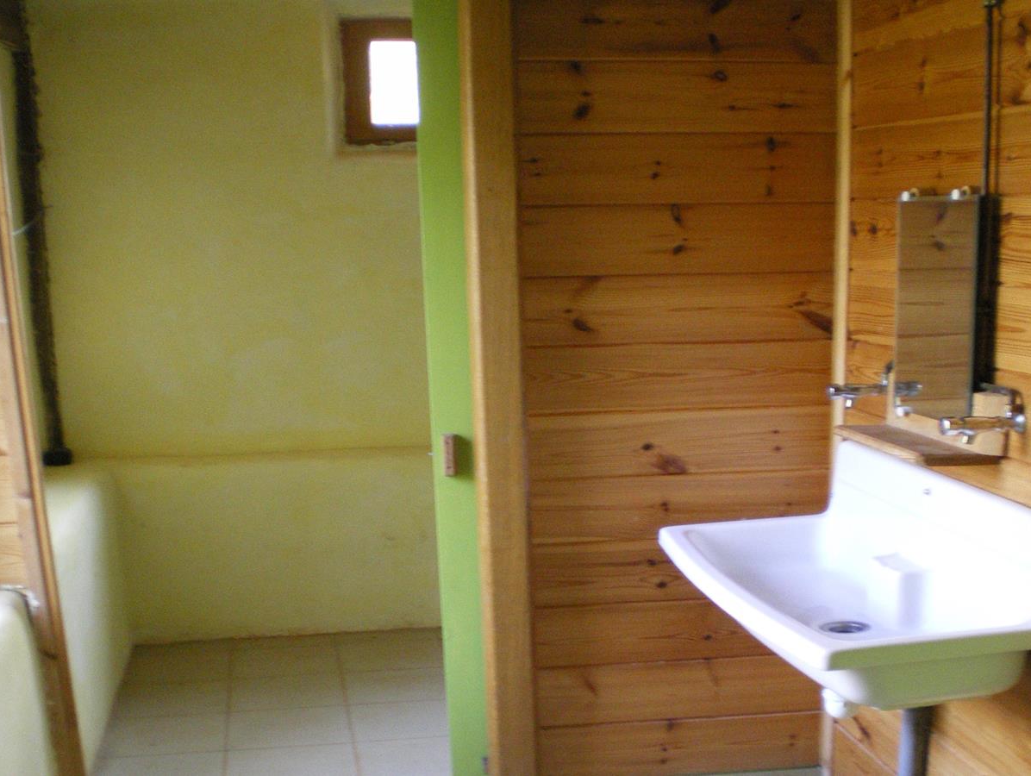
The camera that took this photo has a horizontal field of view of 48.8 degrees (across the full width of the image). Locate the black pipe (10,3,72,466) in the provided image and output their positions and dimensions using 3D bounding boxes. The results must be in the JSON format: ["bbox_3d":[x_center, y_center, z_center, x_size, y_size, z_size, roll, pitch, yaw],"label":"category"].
[{"bbox_3d":[-1.556,-0.510,3.670,0.080,1.550,0.080,-3,10,-8],"label":"black pipe"}]

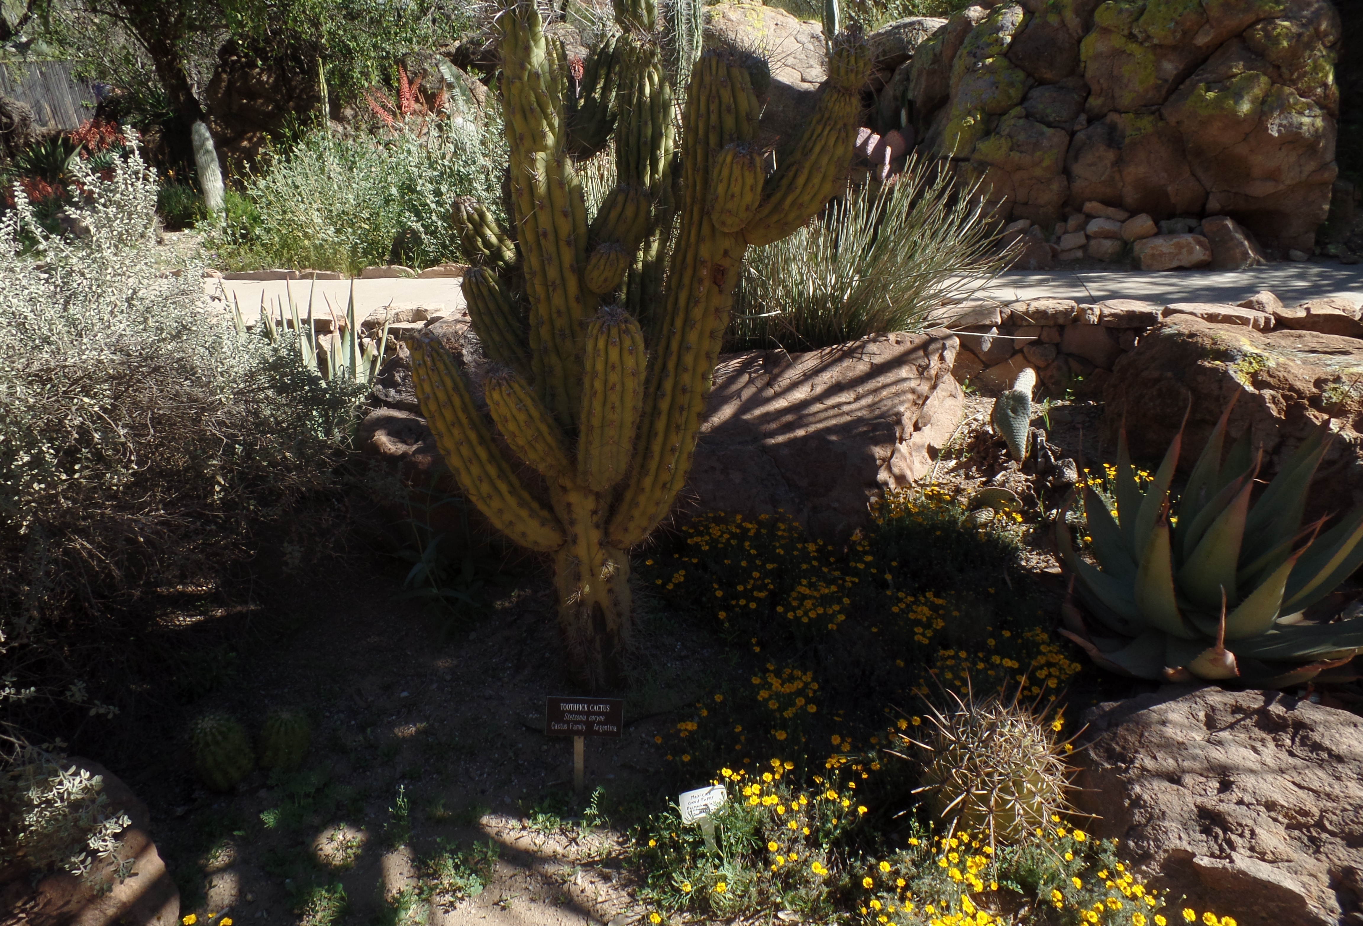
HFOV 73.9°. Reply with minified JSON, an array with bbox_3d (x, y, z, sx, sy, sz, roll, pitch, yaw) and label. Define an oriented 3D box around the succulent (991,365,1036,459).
[{"bbox_3d":[1.340,-0.205,3.660,0.170,0.400,0.170,0,26,0],"label":"succulent"}]

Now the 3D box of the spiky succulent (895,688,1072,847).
[{"bbox_3d":[0.675,0.659,1.990,0.360,0.310,0.360,0,26,0],"label":"spiky succulent"}]

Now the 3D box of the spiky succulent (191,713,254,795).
[{"bbox_3d":[-1.070,0.665,2.116,0.145,0.190,0.145,0,26,0],"label":"spiky succulent"}]

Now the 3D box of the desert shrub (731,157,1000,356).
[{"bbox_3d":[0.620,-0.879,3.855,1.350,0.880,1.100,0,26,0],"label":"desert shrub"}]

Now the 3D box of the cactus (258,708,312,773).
[{"bbox_3d":[-0.945,0.654,2.166,0.127,0.165,0.127,0,26,0],"label":"cactus"}]

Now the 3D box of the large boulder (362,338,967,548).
[{"bbox_3d":[-0.040,-0.150,3.376,2.100,0.550,0.880,0,26,0],"label":"large boulder"}]

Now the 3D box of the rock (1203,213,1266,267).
[{"bbox_3d":[3.060,-1.229,5.019,0.320,0.280,0.280,0,26,0],"label":"rock"}]

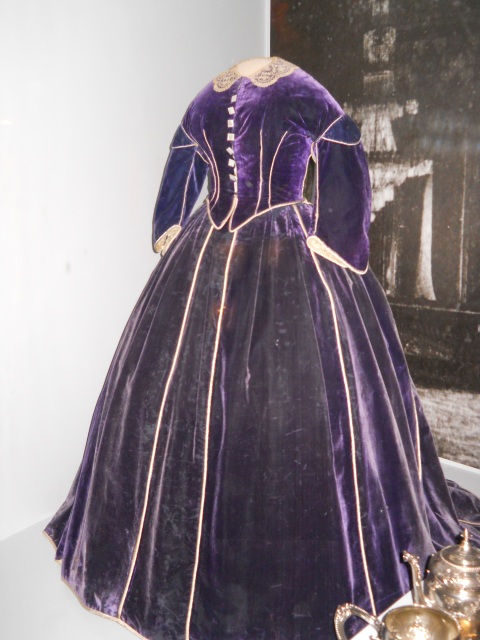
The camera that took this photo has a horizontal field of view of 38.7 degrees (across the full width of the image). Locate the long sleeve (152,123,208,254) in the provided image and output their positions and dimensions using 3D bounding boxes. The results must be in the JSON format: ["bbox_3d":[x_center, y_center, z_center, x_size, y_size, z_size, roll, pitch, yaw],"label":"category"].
[{"bbox_3d":[-0.167,-0.369,1.920,0.140,0.370,0.180,8,16,27],"label":"long sleeve"}]

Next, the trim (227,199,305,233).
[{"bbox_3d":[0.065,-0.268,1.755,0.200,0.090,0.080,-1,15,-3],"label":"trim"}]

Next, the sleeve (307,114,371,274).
[{"bbox_3d":[0.245,-0.313,1.705,0.145,0.390,0.190,7,16,25],"label":"sleeve"}]

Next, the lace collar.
[{"bbox_3d":[0.037,-0.633,1.765,0.210,0.085,0.160,7,16,25],"label":"lace collar"}]

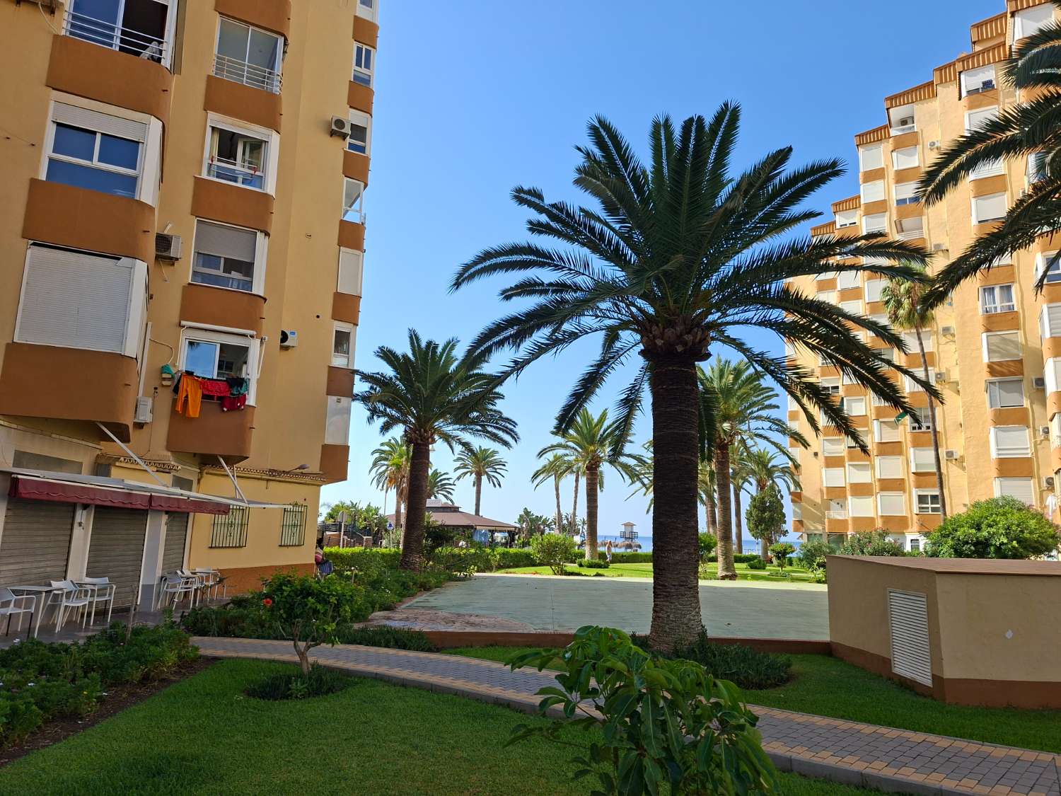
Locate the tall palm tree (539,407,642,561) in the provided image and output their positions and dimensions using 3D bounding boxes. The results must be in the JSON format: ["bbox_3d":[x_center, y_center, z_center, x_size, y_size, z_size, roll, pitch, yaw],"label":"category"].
[{"bbox_3d":[4.621,6.752,54.707,7.800,11.500,7.800,2,-11,0],"label":"tall palm tree"}]

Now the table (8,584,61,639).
[{"bbox_3d":[-7.562,3.250,10.730,0.700,0.710,0.700,1,-11,6],"label":"table"}]

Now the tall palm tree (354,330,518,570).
[{"bbox_3d":[-4.375,2.287,31.667,7.074,10.933,7.074,2,-11,0],"label":"tall palm tree"}]

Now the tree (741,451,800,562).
[{"bbox_3d":[24.908,11.045,73.230,6.000,11.400,6.000,2,-11,0],"label":"tree"}]

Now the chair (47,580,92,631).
[{"bbox_3d":[-7.471,3.345,11.424,0.580,0.790,0.550,-4,-12,28],"label":"chair"}]

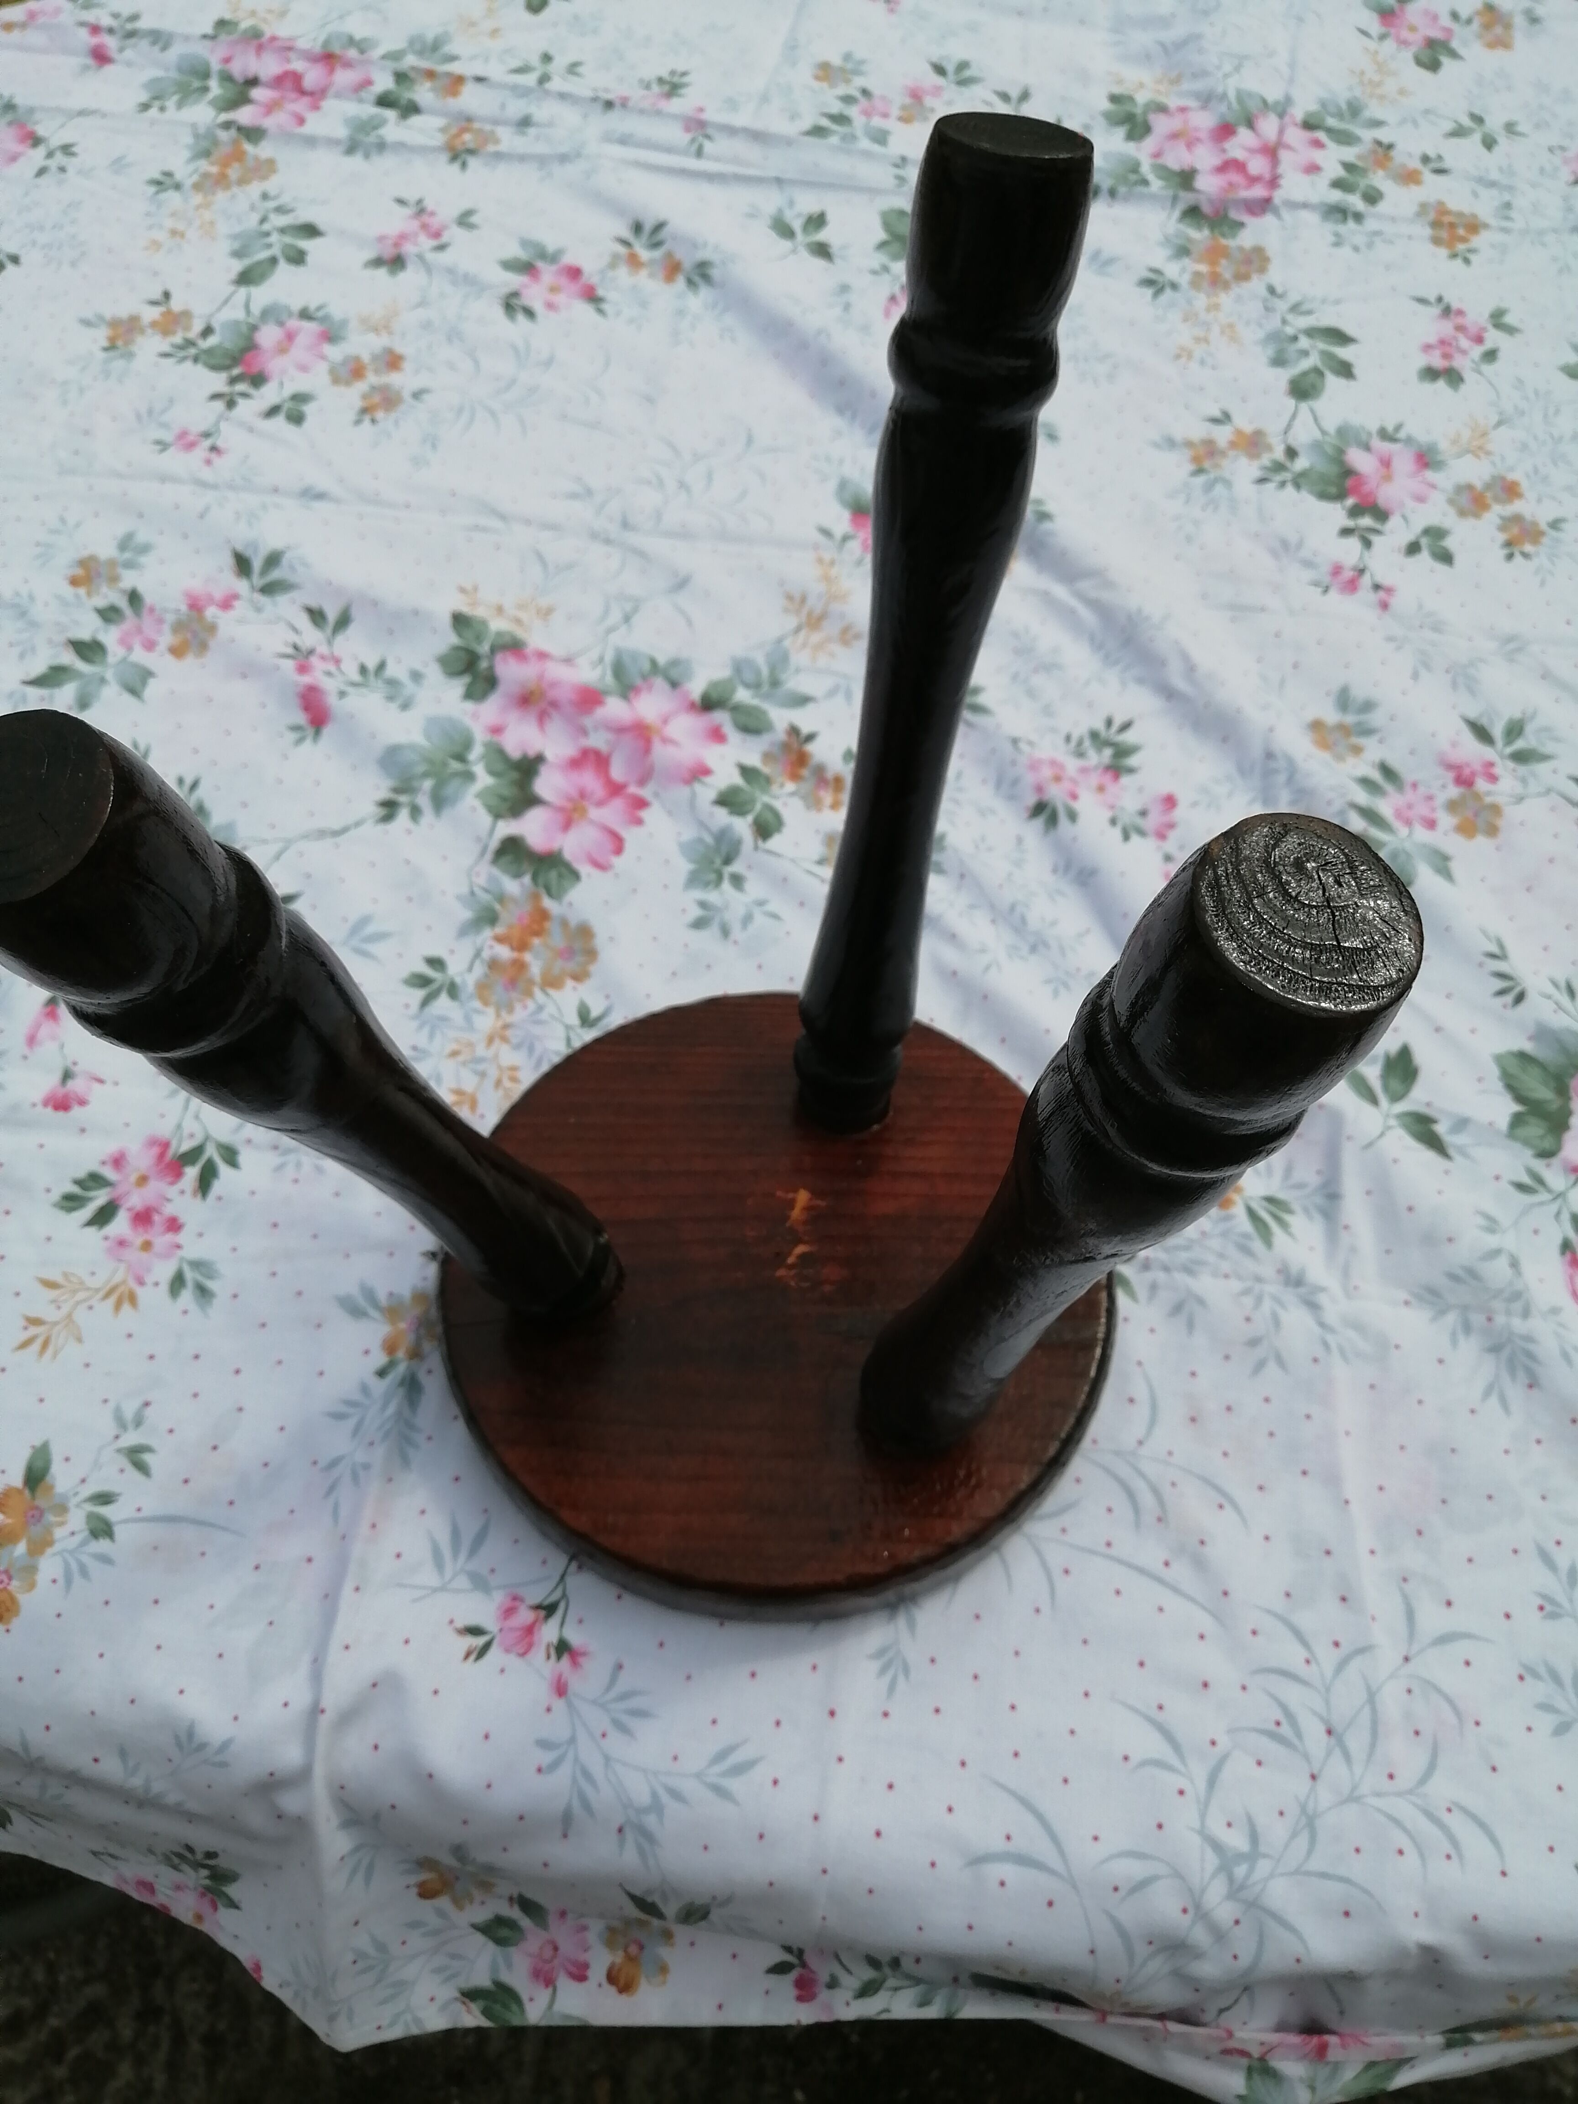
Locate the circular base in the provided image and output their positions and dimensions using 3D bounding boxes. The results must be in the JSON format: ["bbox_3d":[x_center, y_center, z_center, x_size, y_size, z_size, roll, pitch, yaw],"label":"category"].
[{"bbox_3d":[-0.005,0.086,0.616,0.257,0.027,0.257,0,55,0],"label":"circular base"}]

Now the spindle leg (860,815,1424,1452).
[{"bbox_3d":[0.066,0.052,0.417,0.047,0.343,0.047,16,63,0],"label":"spindle leg"}]

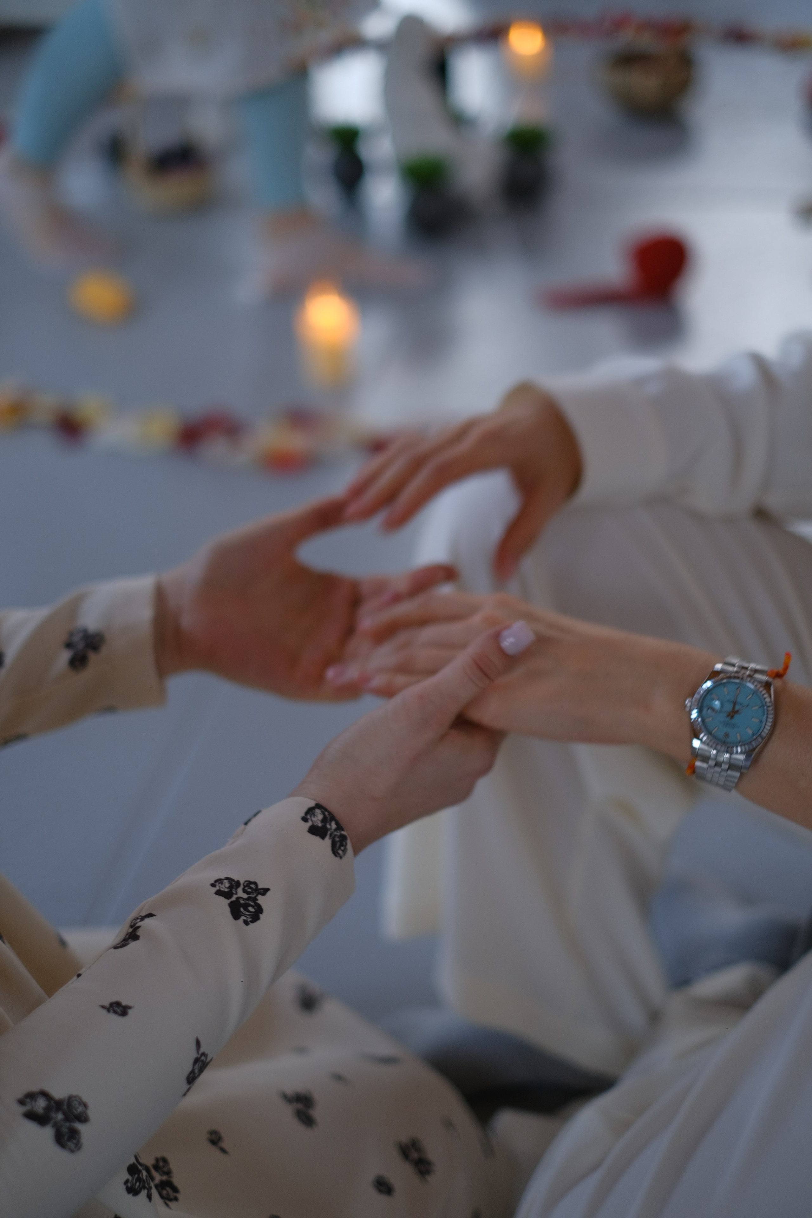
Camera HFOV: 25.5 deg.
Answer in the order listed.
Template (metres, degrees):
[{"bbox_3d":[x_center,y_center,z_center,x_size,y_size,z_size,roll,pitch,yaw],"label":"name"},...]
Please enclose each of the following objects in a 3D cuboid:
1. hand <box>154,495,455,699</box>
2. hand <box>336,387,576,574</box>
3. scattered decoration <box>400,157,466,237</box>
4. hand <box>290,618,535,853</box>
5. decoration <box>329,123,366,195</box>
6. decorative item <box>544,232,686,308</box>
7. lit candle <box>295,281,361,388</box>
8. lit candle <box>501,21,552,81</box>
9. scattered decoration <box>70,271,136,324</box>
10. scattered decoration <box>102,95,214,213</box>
[{"bbox_3d":[-0.054,-0.004,0.970,0.160,0.060,0.092,-7,51,-19],"label":"hand"},{"bbox_3d":[0.033,-0.075,1.030,0.145,0.088,0.078,-21,19,-9],"label":"hand"},{"bbox_3d":[0.043,-0.669,2.908,0.099,0.103,0.099,0,27,0],"label":"scattered decoration"},{"bbox_3d":[0.005,0.056,0.800,0.140,0.068,0.075,-42,11,-18],"label":"hand"},{"bbox_3d":[-0.103,-0.779,3.117,0.066,0.108,0.066,0,27,0],"label":"decoration"},{"bbox_3d":[0.300,-0.490,2.581,0.195,0.080,0.100,0,27,0],"label":"decorative item"},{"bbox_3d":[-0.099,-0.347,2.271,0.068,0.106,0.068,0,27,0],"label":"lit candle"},{"bbox_3d":[0.272,-1.258,4.053,0.085,0.113,0.085,0,27,0],"label":"lit candle"},{"bbox_3d":[-0.425,-0.436,2.509,0.080,0.048,0.080,0,27,0],"label":"scattered decoration"},{"bbox_3d":[-0.418,-0.776,3.062,0.148,0.154,0.170,0,27,0],"label":"scattered decoration"}]

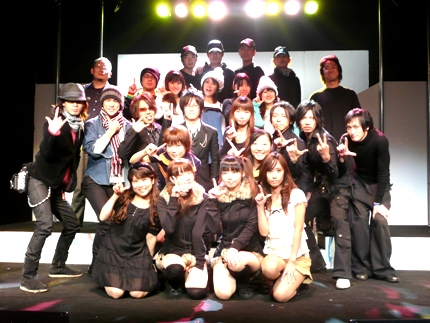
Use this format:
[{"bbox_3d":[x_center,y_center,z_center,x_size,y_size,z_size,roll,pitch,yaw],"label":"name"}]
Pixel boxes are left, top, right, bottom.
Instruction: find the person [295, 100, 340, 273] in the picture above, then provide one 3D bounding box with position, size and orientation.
[{"bbox_3d":[0.838,0.226,4.650,0.520,1.420,0.620,0,-1,14],"label":"person"}]

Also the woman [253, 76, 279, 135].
[{"bbox_3d":[0.568,-0.077,5.794,0.450,1.517,0.340,0,-4,9],"label":"woman"}]

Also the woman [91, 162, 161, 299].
[{"bbox_3d":[-0.638,0.499,4.250,0.520,0.950,0.620,0,-1,-6],"label":"woman"}]

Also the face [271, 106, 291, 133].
[{"bbox_3d":[0.525,-0.341,4.780,0.165,0.210,0.170,0,-4,11],"label":"face"}]

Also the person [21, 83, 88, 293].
[{"bbox_3d":[-1.238,0.208,4.600,0.580,1.560,0.600,0,-1,-27],"label":"person"}]

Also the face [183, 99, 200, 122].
[{"bbox_3d":[-0.198,-0.434,5.030,0.160,0.205,0.160,1,-4,-1],"label":"face"}]

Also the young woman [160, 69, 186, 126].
[{"bbox_3d":[-0.390,-0.106,5.750,0.440,1.550,0.320,0,-1,-3],"label":"young woman"}]

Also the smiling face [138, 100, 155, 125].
[{"bbox_3d":[-0.545,-0.394,4.750,0.150,0.200,0.140,-12,0,-8],"label":"smiling face"}]

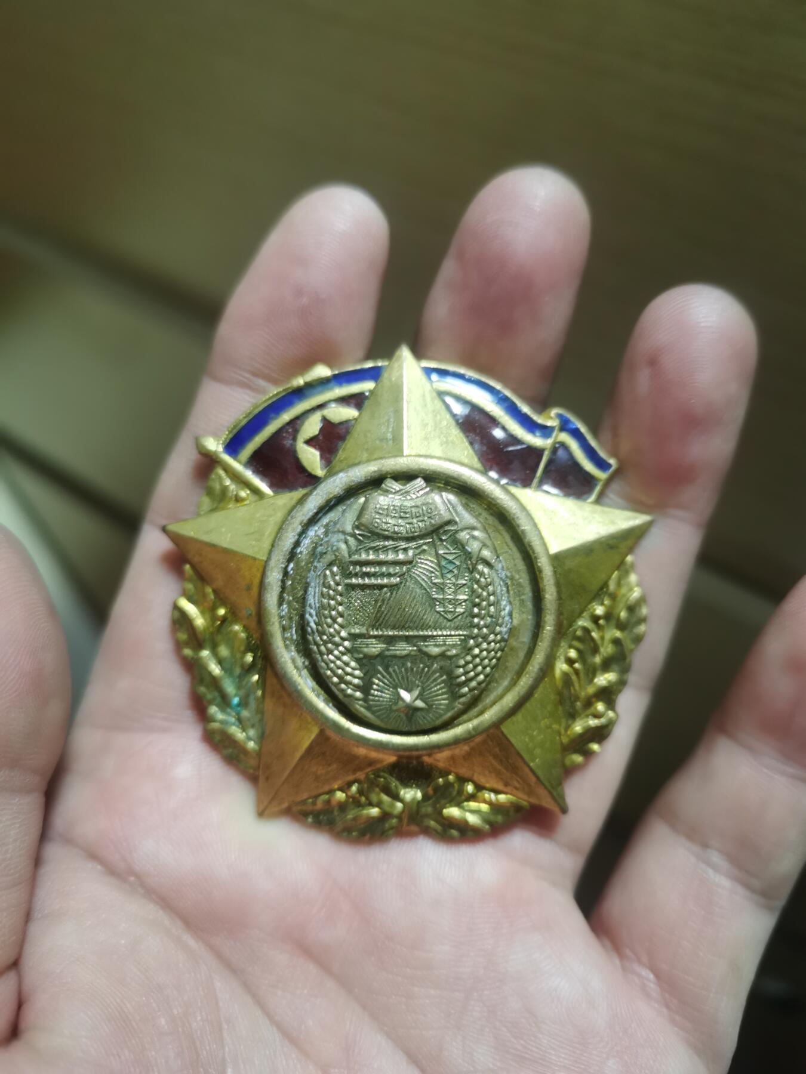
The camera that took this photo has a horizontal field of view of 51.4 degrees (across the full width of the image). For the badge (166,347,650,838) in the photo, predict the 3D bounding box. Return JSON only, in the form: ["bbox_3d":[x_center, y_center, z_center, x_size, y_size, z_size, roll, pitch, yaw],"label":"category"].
[{"bbox_3d":[0.001,0.006,0.098,0.057,0.009,0.058,-1,88,1],"label":"badge"}]

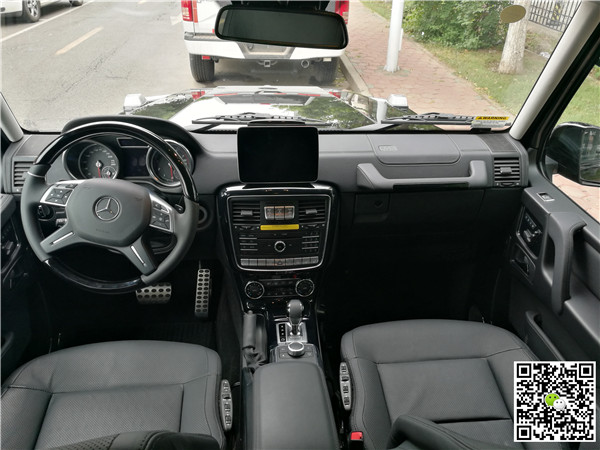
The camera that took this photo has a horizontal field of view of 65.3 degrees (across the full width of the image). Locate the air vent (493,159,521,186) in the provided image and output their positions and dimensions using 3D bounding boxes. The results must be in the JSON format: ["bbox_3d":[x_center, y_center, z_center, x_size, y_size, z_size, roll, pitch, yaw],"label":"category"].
[{"bbox_3d":[0.564,-0.144,1.288,0.075,0.080,0.035,-1,2,-5],"label":"air vent"}]

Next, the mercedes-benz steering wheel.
[{"bbox_3d":[-0.410,-0.034,1.051,0.383,0.383,0.095,-1,8,-5],"label":"mercedes-benz steering wheel"}]

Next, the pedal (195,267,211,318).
[{"bbox_3d":[-0.330,0.233,1.590,0.052,0.168,0.025,-1,-10,-5],"label":"pedal"}]

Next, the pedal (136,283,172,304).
[{"bbox_3d":[-0.479,0.225,1.540,0.116,0.072,0.030,-1,-6,-5],"label":"pedal"}]

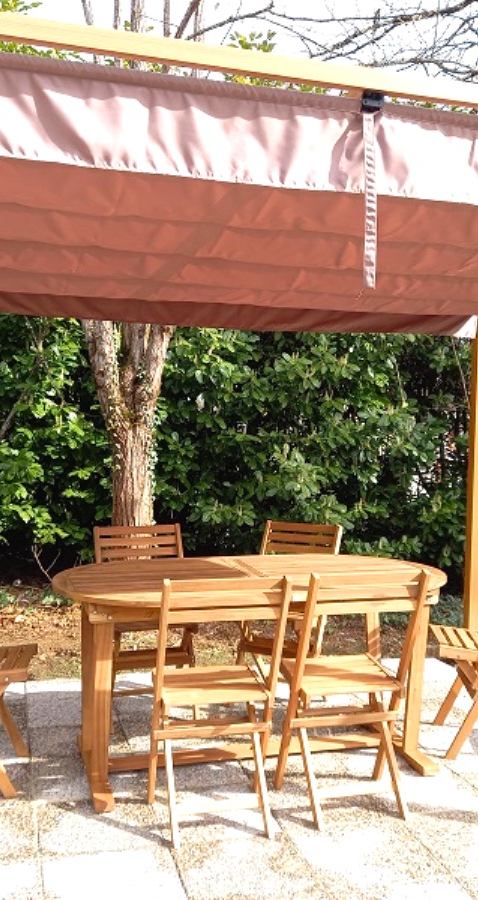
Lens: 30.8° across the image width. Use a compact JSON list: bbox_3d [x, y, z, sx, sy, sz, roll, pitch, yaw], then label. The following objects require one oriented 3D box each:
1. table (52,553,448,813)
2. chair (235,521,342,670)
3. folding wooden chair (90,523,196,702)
[{"bbox_3d":[0.050,0.879,3.540,1.586,0.745,0.934,0,2,-16],"label":"table"},{"bbox_3d":[0.216,0.800,4.130,0.415,0.870,0.462,2,2,29],"label":"chair"},{"bbox_3d":[-0.417,0.799,3.958,0.415,0.870,0.462,0,2,-19],"label":"folding wooden chair"}]

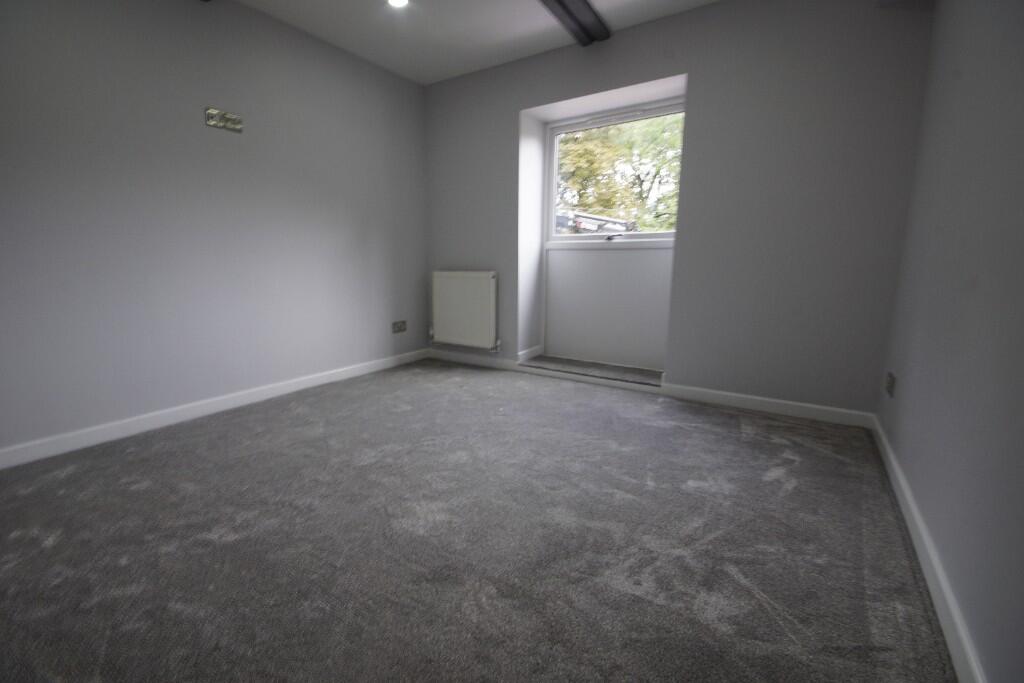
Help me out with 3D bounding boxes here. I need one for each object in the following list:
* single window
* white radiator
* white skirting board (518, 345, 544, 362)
[{"bbox_3d":[0.740,-1.191,3.156,1.016,0.889,0.070,7,13,34],"label":"single window"},{"bbox_3d":[-0.409,-0.271,3.555,0.634,0.605,0.101,7,13,34],"label":"white radiator"},{"bbox_3d":[0.153,0.106,3.500,0.018,0.088,0.355,7,13,33],"label":"white skirting board"}]

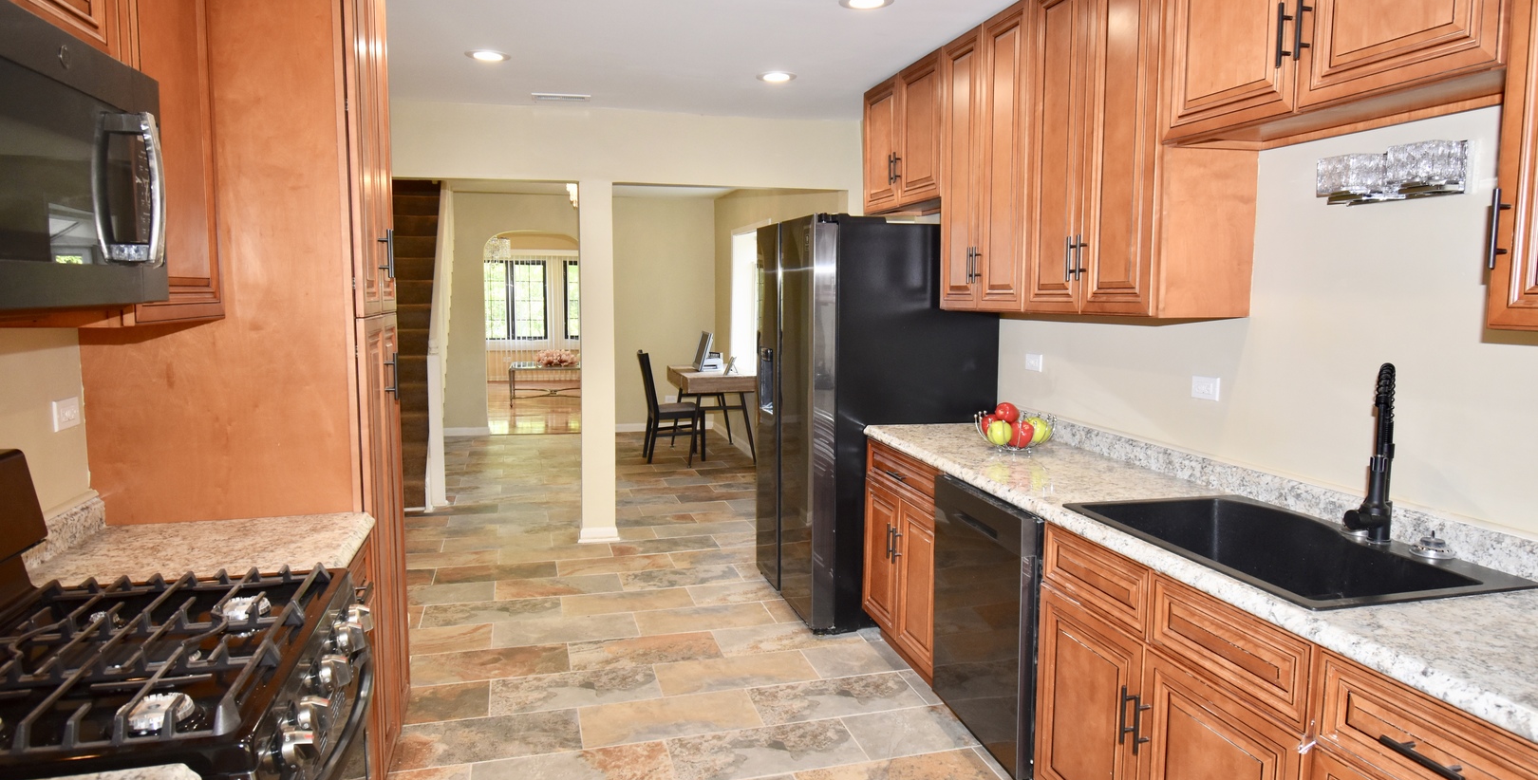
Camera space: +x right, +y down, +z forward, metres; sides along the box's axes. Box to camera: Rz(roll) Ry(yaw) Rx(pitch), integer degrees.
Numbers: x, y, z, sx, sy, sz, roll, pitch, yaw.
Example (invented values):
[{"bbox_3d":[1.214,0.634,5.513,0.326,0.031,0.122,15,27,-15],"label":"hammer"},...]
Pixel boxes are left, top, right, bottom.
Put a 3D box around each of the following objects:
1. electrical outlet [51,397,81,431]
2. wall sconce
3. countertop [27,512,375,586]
[{"bbox_3d":[-1.622,0.055,2.076,0.010,0.070,0.118,-2,6,-15],"label":"electrical outlet"},{"bbox_3d":[1.436,-0.503,2.082,0.090,0.118,0.325,-2,6,-15],"label":"wall sconce"},{"bbox_3d":[-1.261,0.374,2.032,0.640,0.042,0.510,-2,6,-15],"label":"countertop"}]

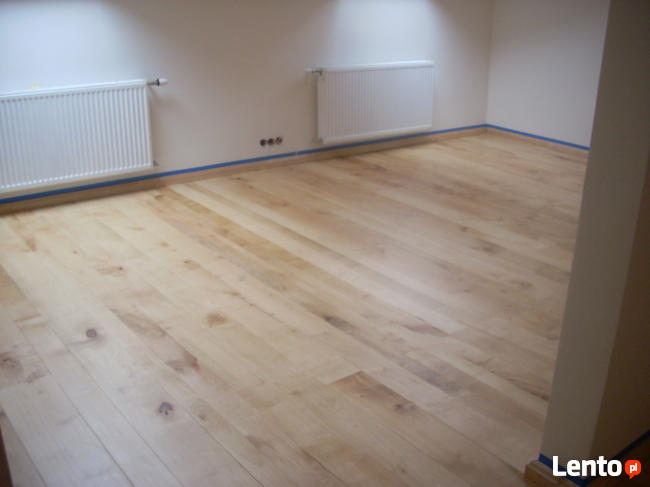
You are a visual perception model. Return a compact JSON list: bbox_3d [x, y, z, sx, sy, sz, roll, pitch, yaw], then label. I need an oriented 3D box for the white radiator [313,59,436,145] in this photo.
[{"bbox_3d":[0.460,-1.228,5.945,1.190,0.595,0.100,-14,26,-32],"label":"white radiator"}]

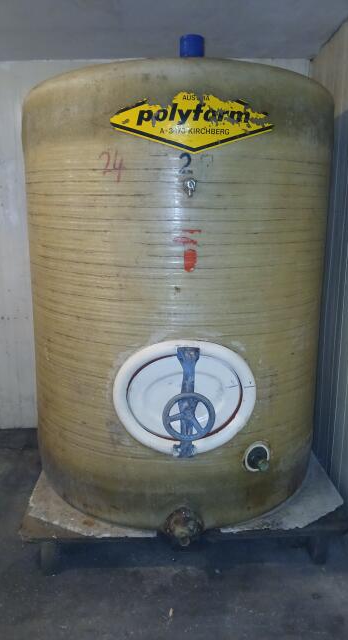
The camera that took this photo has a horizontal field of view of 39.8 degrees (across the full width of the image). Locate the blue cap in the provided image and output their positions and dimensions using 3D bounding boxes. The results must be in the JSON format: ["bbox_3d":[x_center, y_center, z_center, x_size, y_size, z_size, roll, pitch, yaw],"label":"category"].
[{"bbox_3d":[0.079,-1.153,2.064,0.105,0.102,0.105,1,11,0],"label":"blue cap"}]

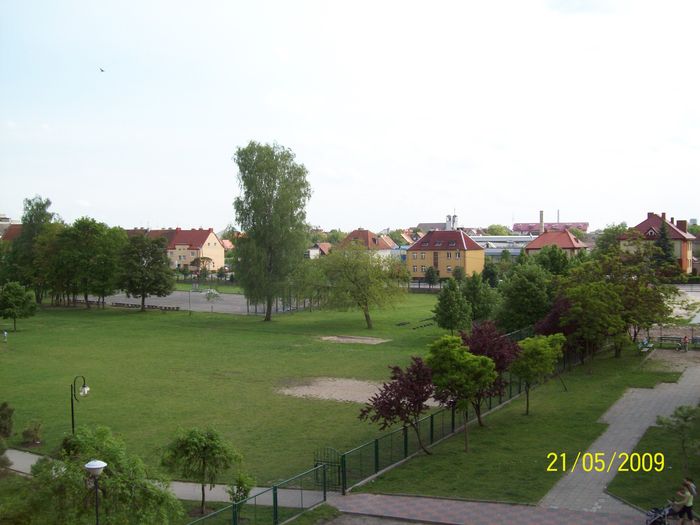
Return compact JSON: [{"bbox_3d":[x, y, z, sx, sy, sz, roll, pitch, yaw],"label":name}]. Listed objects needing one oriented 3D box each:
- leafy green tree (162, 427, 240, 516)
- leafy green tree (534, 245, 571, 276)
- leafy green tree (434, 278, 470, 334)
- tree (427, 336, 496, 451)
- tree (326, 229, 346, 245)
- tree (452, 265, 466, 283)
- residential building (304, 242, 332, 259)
[{"bbox_3d":[-5.741,7.999,27.912,2.910,3.466,2.910,-2,3,-12],"label":"leafy green tree"},{"bbox_3d":[39.021,1.152,140.108,6.920,9.230,6.580,-1,1,16],"label":"leafy green tree"},{"bbox_3d":[9.921,4.328,71.154,3.714,5.534,3.714,0,2,0],"label":"leafy green tree"},{"bbox_3d":[5.363,6.368,35.195,3.296,5.617,3.296,-1,3,9],"label":"tree"},{"bbox_3d":[-4.448,-5.536,239.940,7.500,11.000,7.500,0,2,0],"label":"tree"},{"bbox_3d":[23.659,3.032,157.061,3.020,5.200,2.930,-1,1,9],"label":"tree"},{"bbox_3d":[-8.436,-1.976,199.839,6.500,6.500,7.500,1,4,38],"label":"residential building"}]

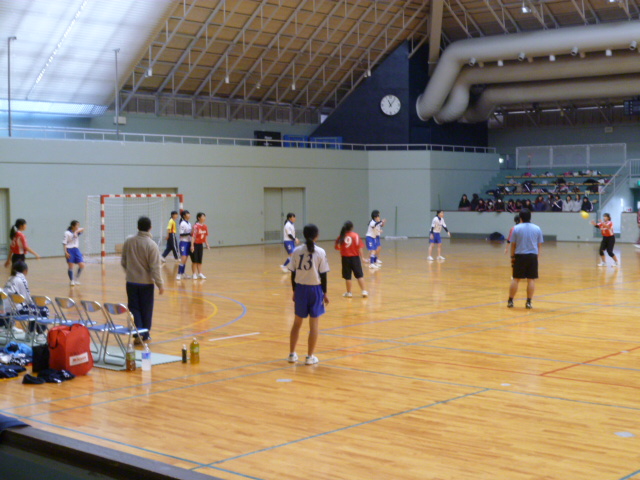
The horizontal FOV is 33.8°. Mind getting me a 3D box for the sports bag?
[{"bbox_3d":[-2.940,1.273,12.392,0.310,0.550,0.440,1,3,30],"label":"sports bag"}]

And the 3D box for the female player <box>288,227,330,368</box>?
[{"bbox_3d":[-0.161,0.666,12.765,0.500,1.680,0.360,0,3,20],"label":"female player"}]

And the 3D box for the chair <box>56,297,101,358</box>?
[{"bbox_3d":[-3.120,1.120,13.606,0.460,0.750,0.460,1,3,38],"label":"chair"}]

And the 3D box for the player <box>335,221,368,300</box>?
[{"bbox_3d":[0.607,0.387,20.877,0.580,1.480,0.420,0,3,12],"label":"player"}]

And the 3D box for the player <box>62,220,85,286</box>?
[{"bbox_3d":[-5.685,0.268,24.267,0.420,1.500,0.460,1,3,38],"label":"player"}]

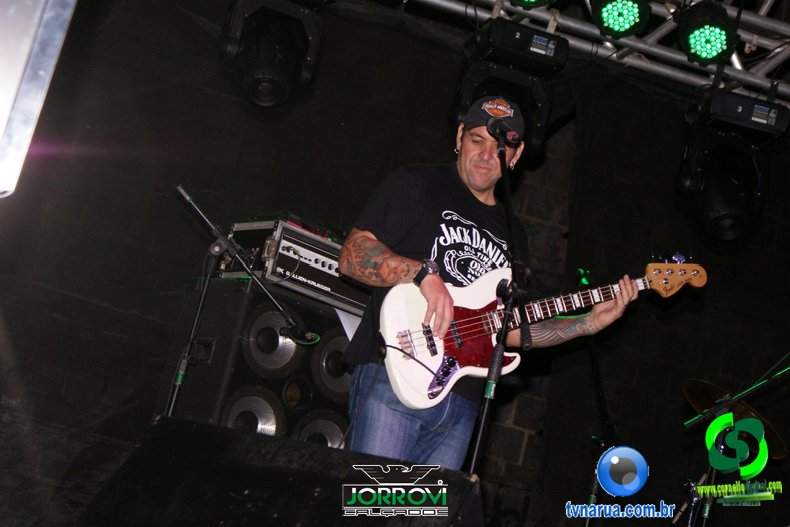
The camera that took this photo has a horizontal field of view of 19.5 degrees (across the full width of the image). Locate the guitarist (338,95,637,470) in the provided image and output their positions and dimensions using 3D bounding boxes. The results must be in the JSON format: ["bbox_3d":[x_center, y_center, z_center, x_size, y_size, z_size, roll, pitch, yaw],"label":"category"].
[{"bbox_3d":[0.133,0.417,6.187,0.860,1.800,0.480,21,-14,-33],"label":"guitarist"}]

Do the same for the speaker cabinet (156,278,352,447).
[{"bbox_3d":[-0.468,0.468,8.259,0.601,0.651,0.424,22,-15,-35],"label":"speaker cabinet"}]

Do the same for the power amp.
[{"bbox_3d":[-0.316,0.040,8.325,0.540,0.215,0.288,22,-15,-37],"label":"power amp"}]

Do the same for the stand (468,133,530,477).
[{"bbox_3d":[0.173,0.406,5.445,0.550,1.540,0.600,19,-13,-23],"label":"stand"}]

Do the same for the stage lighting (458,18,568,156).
[{"bbox_3d":[0.427,-0.591,8.900,0.380,0.570,0.370,15,-12,-6],"label":"stage lighting"}]

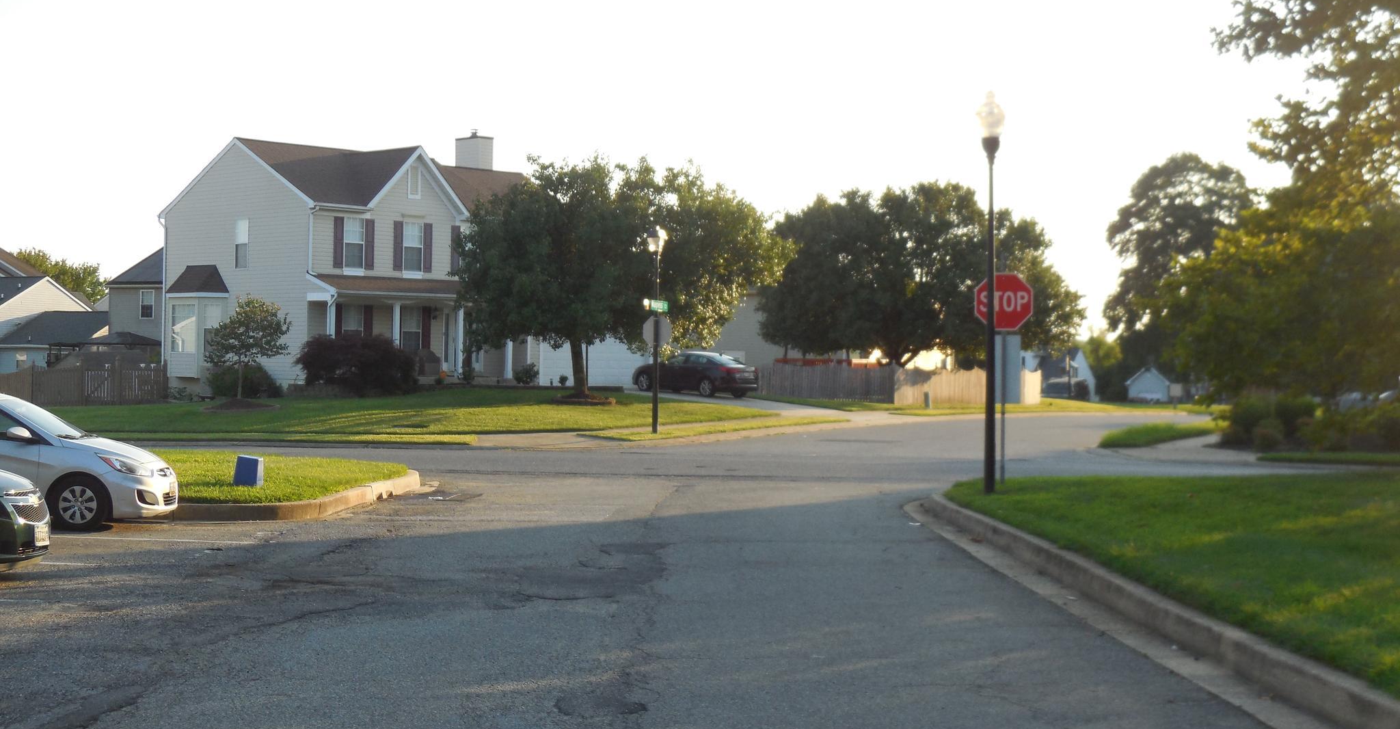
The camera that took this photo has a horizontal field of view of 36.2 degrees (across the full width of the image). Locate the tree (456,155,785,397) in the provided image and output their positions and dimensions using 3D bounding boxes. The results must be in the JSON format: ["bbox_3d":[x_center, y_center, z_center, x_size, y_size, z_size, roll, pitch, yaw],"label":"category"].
[{"bbox_3d":[-2.368,-2.645,64.000,9.800,7.200,8.800,0,0,0],"label":"tree"}]

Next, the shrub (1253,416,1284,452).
[{"bbox_3d":[10.268,1.264,38.700,0.580,0.650,0.580,0,0,0],"label":"shrub"}]

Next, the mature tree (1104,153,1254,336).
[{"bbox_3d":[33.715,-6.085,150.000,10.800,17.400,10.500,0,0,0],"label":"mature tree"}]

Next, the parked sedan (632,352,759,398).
[{"bbox_3d":[-0.146,0.298,71.300,4.800,1.450,1.840,5,3,42],"label":"parked sedan"}]

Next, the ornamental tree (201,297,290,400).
[{"bbox_3d":[-13.309,-0.514,63.000,2.600,3.070,2.500,0,0,-12],"label":"ornamental tree"}]

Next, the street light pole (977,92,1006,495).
[{"bbox_3d":[3.572,-0.879,26.300,0.360,4.920,0.360,0,0,0],"label":"street light pole"}]

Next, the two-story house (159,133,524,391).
[{"bbox_3d":[-10.000,-3.650,73.000,9.100,9.000,14.300,0,0,41],"label":"two-story house"}]

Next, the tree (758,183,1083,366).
[{"bbox_3d":[9.356,-3.111,91.000,13.600,9.200,12.300,0,0,6],"label":"tree"}]

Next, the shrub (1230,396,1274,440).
[{"bbox_3d":[11.958,1.151,46.500,0.980,0.970,0.950,0,0,14],"label":"shrub"}]

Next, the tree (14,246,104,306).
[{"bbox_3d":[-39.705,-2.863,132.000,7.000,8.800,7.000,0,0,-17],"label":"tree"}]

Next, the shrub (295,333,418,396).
[{"bbox_3d":[-10.094,0.000,63.000,3.550,1.850,3.200,0,0,0],"label":"shrub"}]

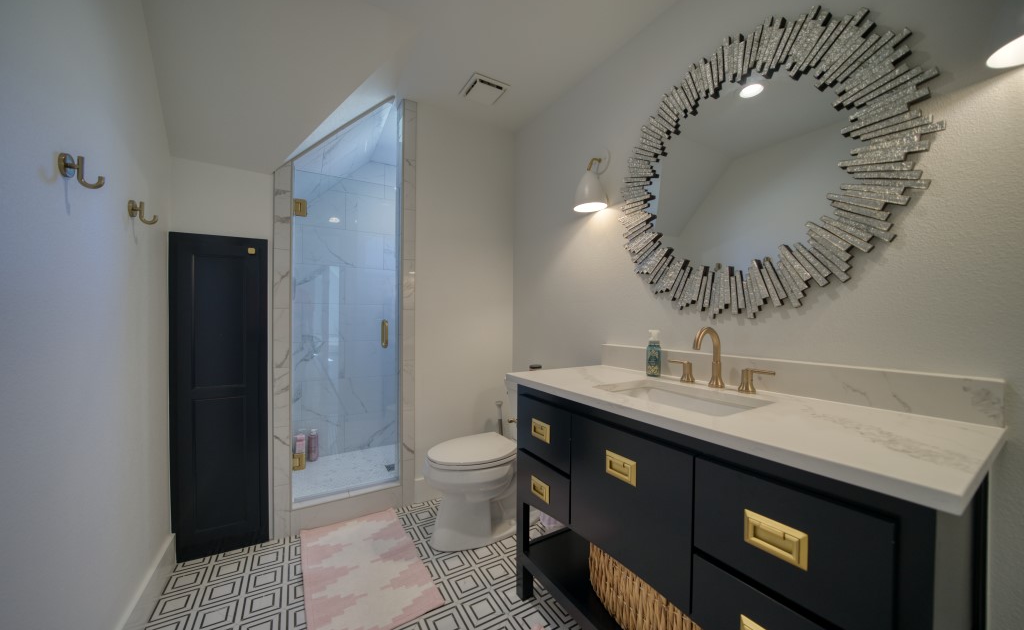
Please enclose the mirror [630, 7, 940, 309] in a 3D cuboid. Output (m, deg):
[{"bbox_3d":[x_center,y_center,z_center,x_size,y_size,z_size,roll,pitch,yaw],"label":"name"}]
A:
[{"bbox_3d":[0.745,-0.425,1.169,0.040,0.885,0.910,0,0,-31],"label":"mirror"}]

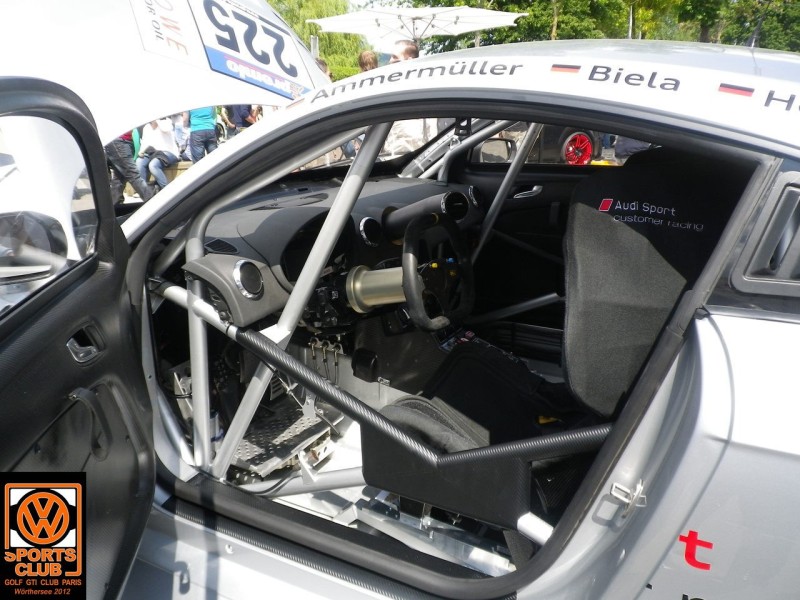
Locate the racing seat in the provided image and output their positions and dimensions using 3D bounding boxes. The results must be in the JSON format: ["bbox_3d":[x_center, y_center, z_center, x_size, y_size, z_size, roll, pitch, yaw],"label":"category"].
[{"bbox_3d":[0.351,0.060,1.342,0.700,0.780,0.560,10,20,27],"label":"racing seat"}]

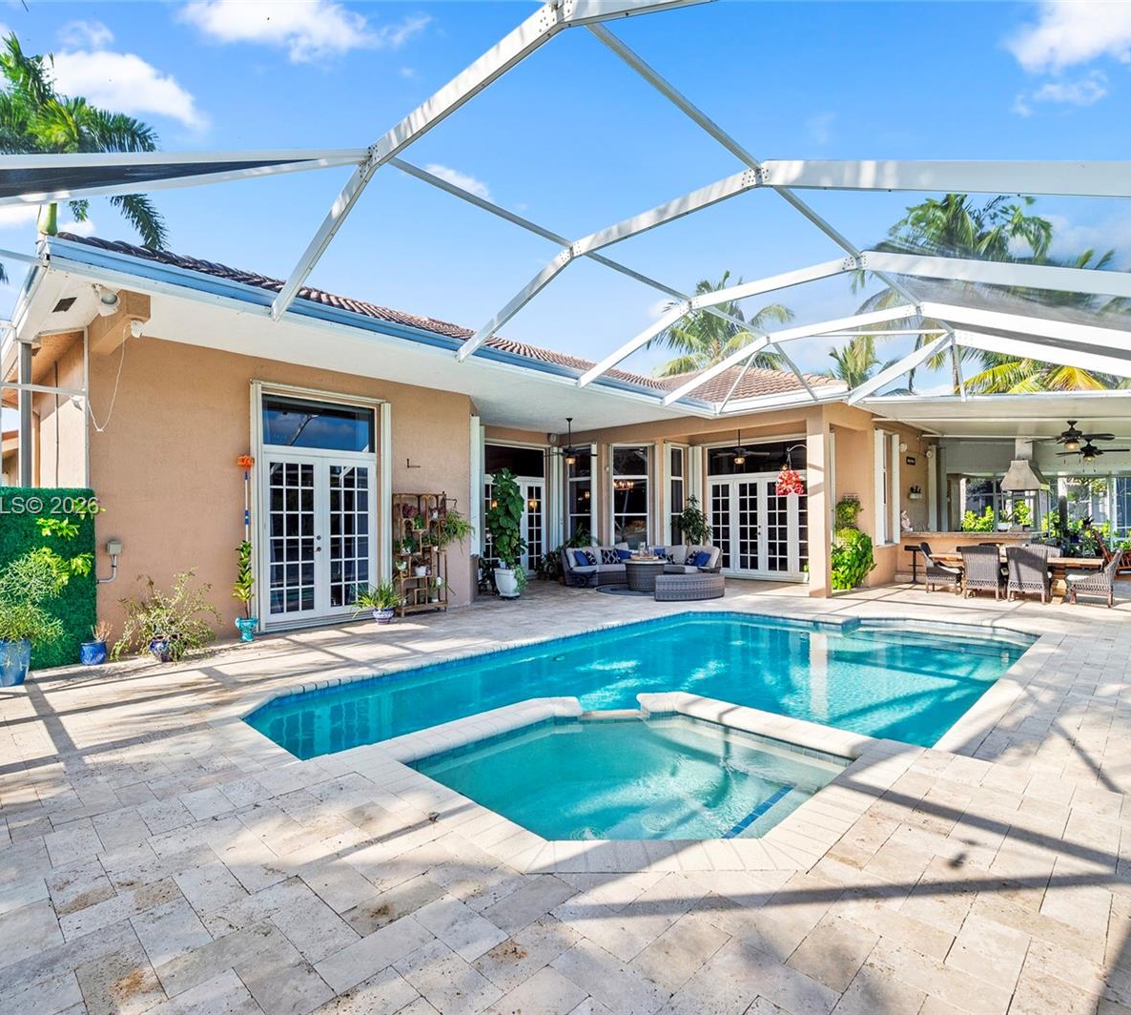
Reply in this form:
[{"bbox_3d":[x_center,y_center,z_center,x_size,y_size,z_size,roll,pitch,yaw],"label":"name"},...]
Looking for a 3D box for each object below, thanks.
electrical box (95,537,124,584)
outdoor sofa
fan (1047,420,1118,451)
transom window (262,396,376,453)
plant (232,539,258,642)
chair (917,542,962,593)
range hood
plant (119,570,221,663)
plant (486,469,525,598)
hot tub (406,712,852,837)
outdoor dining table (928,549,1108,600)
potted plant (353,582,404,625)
[{"bbox_3d":[-5.370,0.637,6.995,0.260,0.530,0.120,0,-1,-45],"label":"electrical box"},{"bbox_3d":[1.759,1.335,13.877,3.500,0.880,1.850,0,-1,3],"label":"outdoor sofa"},{"bbox_3d":[7.644,-1.074,8.950,1.330,0.460,1.330,0,-1,-45],"label":"fan"},{"bbox_3d":[-3.656,-1.224,8.908,1.690,0.690,0.100,0,-1,-45],"label":"transom window"},{"bbox_3d":[-4.130,1.053,7.643,0.280,1.320,0.280,0,0,0],"label":"plant"},{"bbox_3d":[7.487,1.215,11.821,0.720,0.970,0.600,-1,-1,45],"label":"chair"},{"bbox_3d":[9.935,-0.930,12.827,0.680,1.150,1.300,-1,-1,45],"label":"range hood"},{"bbox_3d":[-4.436,1.194,6.659,0.980,1.000,0.880,0,-1,-34],"label":"plant"},{"bbox_3d":[-1.161,0.501,11.547,0.750,2.480,0.680,0,0,0],"label":"plant"},{"bbox_3d":[0.408,1.987,3.898,2.080,0.720,2.060,0,-1,-45],"label":"hot tub"},{"bbox_3d":[8.316,1.306,11.053,1.020,0.770,2.520,0,-1,-45],"label":"outdoor dining table"},{"bbox_3d":[-2.801,1.412,8.891,0.660,0.610,0.600,0,0,0],"label":"potted plant"}]

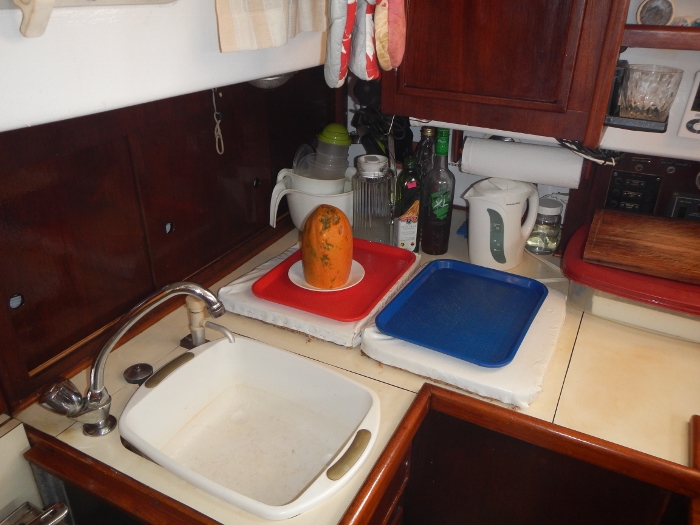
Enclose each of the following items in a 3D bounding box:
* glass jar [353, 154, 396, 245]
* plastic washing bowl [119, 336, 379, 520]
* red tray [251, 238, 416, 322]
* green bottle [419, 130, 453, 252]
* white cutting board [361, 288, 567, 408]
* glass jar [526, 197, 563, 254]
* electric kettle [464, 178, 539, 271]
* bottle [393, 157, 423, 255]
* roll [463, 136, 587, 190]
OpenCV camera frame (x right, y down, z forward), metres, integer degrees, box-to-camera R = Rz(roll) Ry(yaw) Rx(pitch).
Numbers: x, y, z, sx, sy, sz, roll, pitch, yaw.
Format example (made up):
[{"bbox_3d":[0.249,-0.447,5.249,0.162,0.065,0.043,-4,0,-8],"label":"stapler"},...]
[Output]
[{"bbox_3d":[0.065,-0.165,1.507,0.110,0.225,0.112,14,30,25],"label":"glass jar"},{"bbox_3d":[-0.159,0.296,0.956,0.420,0.125,0.318,14,30,25],"label":"plastic washing bowl"},{"bbox_3d":[-0.025,0.031,1.272,0.270,0.021,0.345,14,30,25],"label":"red tray"},{"bbox_3d":[0.227,-0.177,1.433,0.083,0.314,0.083,14,30,25],"label":"green bottle"},{"bbox_3d":[0.249,0.119,1.156,0.340,0.038,0.362,14,30,25],"label":"white cutting board"},{"bbox_3d":[0.518,-0.099,1.483,0.090,0.130,0.090,0,27,0],"label":"glass jar"},{"bbox_3d":[0.377,-0.105,1.409,0.182,0.208,0.140,1,27,2],"label":"electric kettle"},{"bbox_3d":[0.152,-0.151,1.458,0.063,0.245,0.063,14,30,25],"label":"bottle"},{"bbox_3d":[0.365,-0.213,1.218,0.250,0.078,0.078,14,30,25],"label":"roll"}]

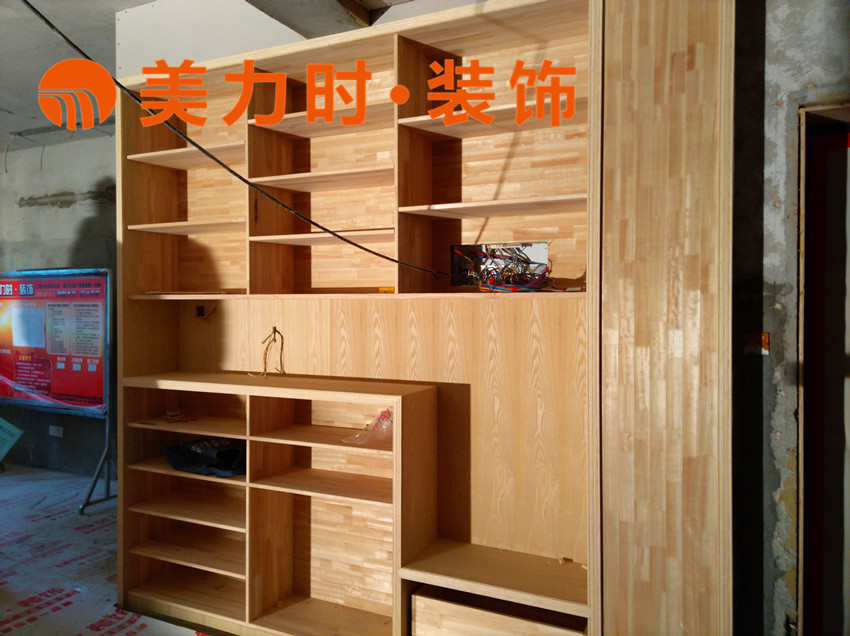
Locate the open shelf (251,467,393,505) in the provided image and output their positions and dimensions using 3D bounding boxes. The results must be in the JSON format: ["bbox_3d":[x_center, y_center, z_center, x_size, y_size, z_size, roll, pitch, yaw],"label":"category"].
[{"bbox_3d":[-0.376,0.718,2.427,0.674,0.018,0.305,0,0,22],"label":"open shelf"}]

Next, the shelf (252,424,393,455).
[{"bbox_3d":[-0.375,0.518,2.425,0.674,0.018,0.305,0,0,22],"label":"shelf"}]

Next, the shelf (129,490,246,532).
[{"bbox_3d":[-1.031,0.919,2.696,0.692,0.018,0.305,0,0,22],"label":"shelf"}]

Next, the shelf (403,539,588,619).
[{"bbox_3d":[0.289,0.963,2.135,0.674,0.036,0.328,0,0,22],"label":"shelf"}]

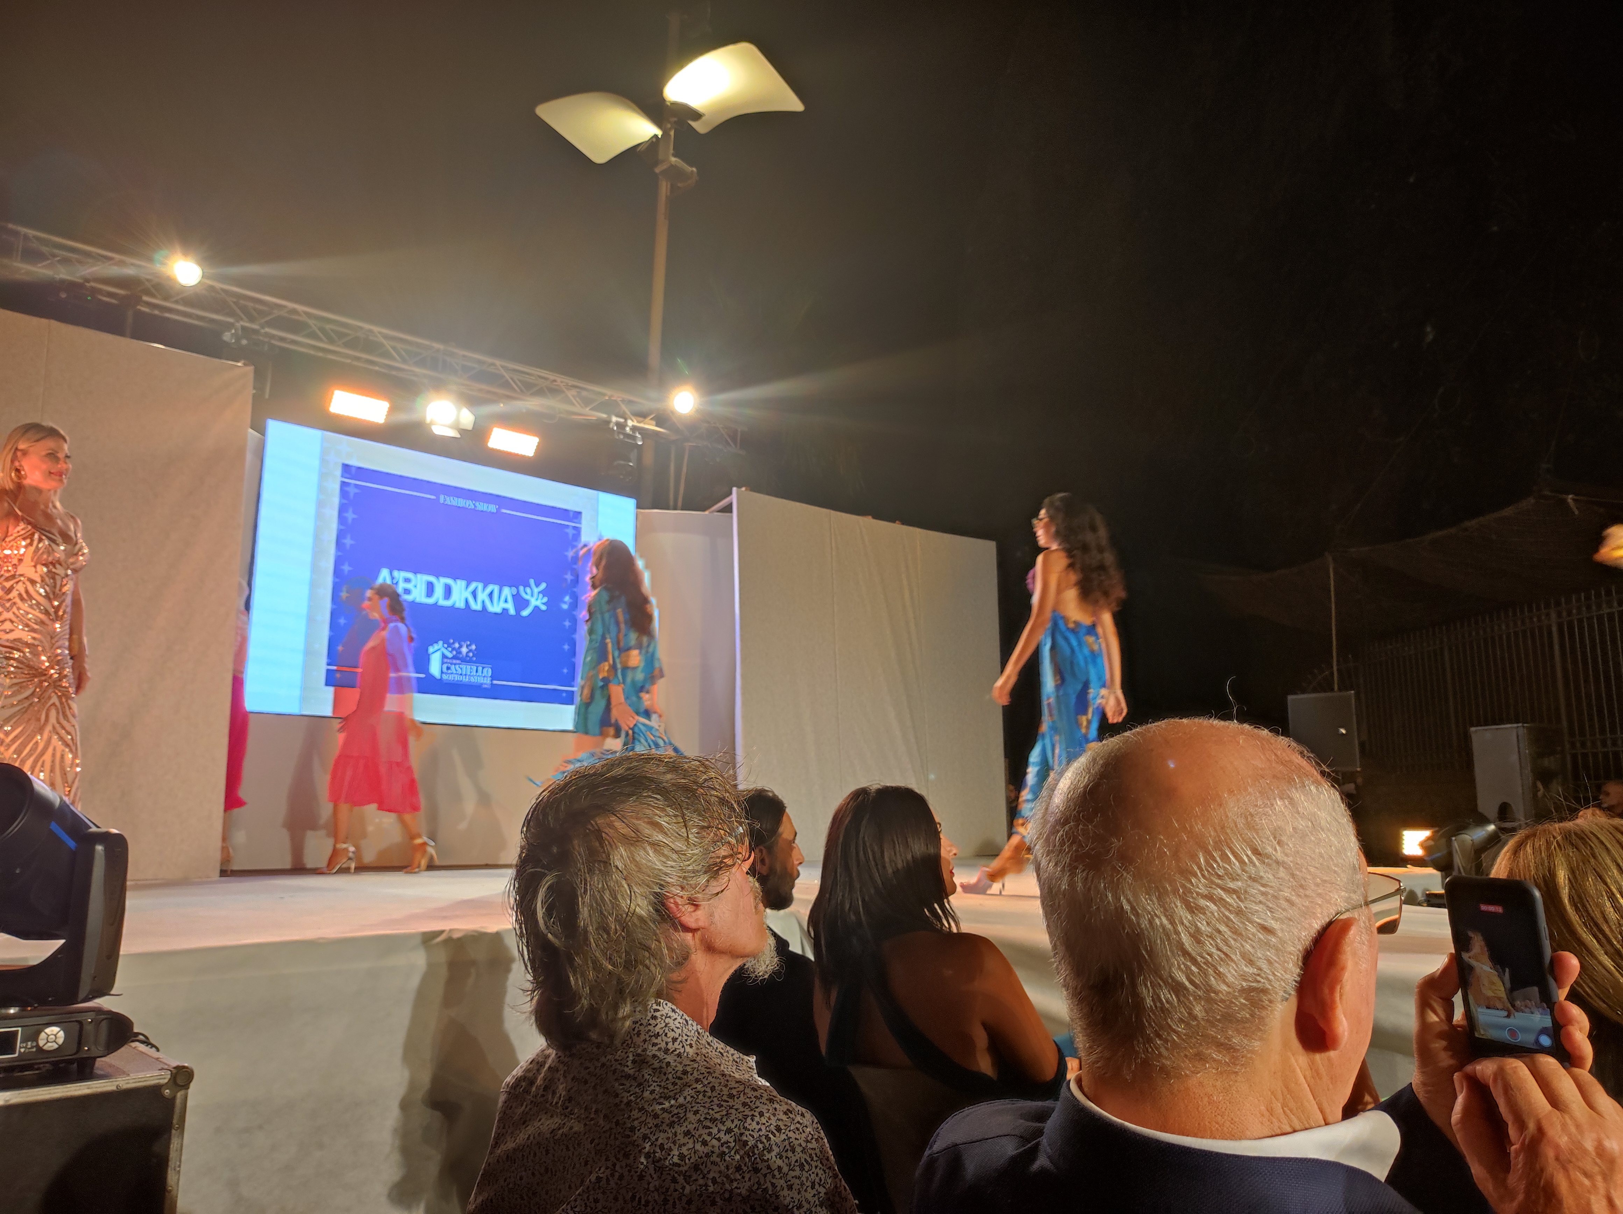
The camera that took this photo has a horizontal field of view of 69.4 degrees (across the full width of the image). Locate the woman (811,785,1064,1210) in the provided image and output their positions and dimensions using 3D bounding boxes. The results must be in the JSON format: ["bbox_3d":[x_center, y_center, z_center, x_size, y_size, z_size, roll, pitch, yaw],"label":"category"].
[{"bbox_3d":[0.286,0.991,2.278,0.500,1.300,0.780,-9,-13,42],"label":"woman"}]

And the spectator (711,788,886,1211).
[{"bbox_3d":[0.078,1.050,2.613,0.780,1.300,0.520,7,-12,-38],"label":"spectator"}]

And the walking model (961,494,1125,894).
[{"bbox_3d":[1.046,0.361,5.090,0.500,1.740,0.720,8,-13,-42],"label":"walking model"}]

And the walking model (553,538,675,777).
[{"bbox_3d":[-1.001,0.514,5.949,0.580,1.760,0.500,-9,-13,42],"label":"walking model"}]

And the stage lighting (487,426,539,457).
[{"bbox_3d":[-2.184,-1.211,8.507,0.360,0.180,0.150,8,17,-40],"label":"stage lighting"}]

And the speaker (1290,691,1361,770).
[{"bbox_3d":[4.156,1.014,9.427,0.460,0.630,0.400,-6,-11,31],"label":"speaker"}]

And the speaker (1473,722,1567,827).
[{"bbox_3d":[4.624,1.113,7.666,0.370,0.650,0.390,3,-10,-20],"label":"speaker"}]

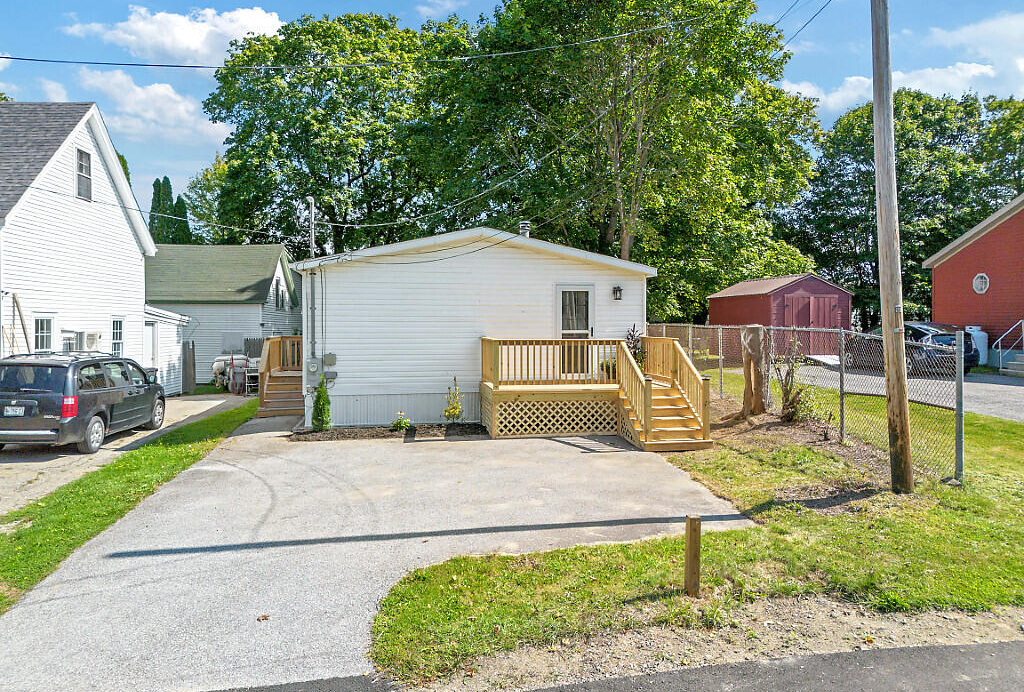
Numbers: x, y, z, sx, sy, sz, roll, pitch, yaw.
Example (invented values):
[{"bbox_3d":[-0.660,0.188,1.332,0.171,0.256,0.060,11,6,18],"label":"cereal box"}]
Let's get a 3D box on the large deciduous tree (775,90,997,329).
[{"bbox_3d":[20.612,-6.899,38.836,12.410,14.260,12.000,0,1,-9],"label":"large deciduous tree"}]

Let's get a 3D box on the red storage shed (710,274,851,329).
[{"bbox_3d":[9.216,-0.977,24.688,3.030,2.950,4.050,0,1,-13],"label":"red storage shed"}]

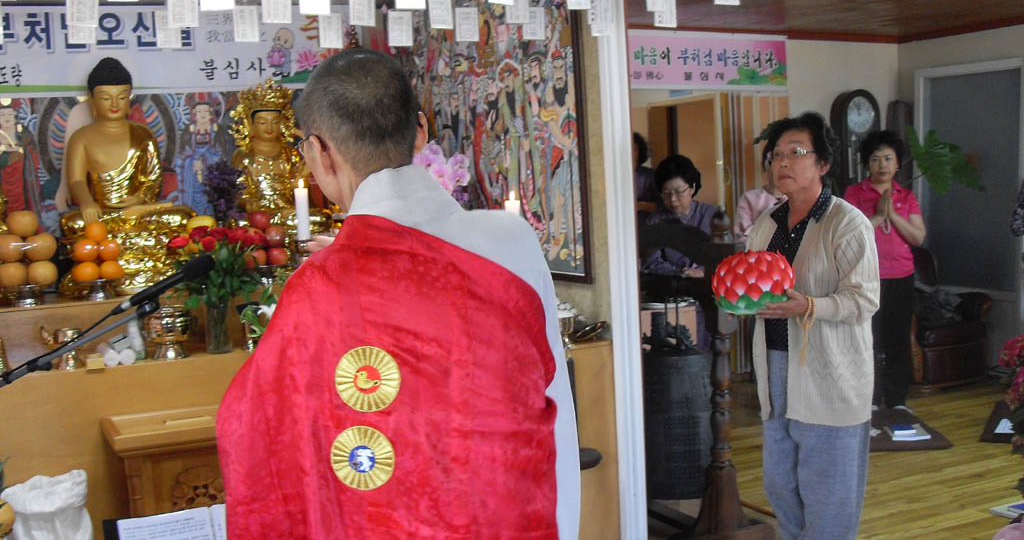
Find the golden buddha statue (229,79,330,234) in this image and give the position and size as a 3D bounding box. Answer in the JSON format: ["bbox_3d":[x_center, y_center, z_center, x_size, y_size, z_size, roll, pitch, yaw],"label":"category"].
[{"bbox_3d":[-1.048,-0.503,4.891,0.420,0.700,0.330,-5,5,-27],"label":"golden buddha statue"}]

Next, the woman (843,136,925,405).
[{"bbox_3d":[2.065,-0.011,6.077,0.470,1.570,0.340,-1,5,21],"label":"woman"}]

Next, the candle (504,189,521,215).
[{"bbox_3d":[0.007,-0.204,4.100,0.055,0.200,0.055,-2,5,0],"label":"candle"}]

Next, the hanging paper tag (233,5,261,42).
[{"bbox_3d":[-0.942,-0.873,3.882,0.091,0.126,0.006,-5,5,-27],"label":"hanging paper tag"}]

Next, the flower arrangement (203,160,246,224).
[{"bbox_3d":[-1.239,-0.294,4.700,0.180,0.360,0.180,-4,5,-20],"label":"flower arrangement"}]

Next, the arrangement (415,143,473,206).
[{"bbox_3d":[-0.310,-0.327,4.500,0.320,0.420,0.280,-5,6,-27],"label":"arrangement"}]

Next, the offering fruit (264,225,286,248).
[{"bbox_3d":[-0.952,-0.132,4.400,0.083,0.084,0.083,-4,5,-20],"label":"offering fruit"}]

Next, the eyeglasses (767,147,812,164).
[{"bbox_3d":[0.900,-0.366,3.459,0.138,0.043,0.135,1,6,41],"label":"eyeglasses"}]

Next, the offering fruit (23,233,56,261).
[{"bbox_3d":[-1.522,-0.076,3.530,0.104,0.094,0.104,-5,6,-27],"label":"offering fruit"}]

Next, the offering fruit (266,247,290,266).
[{"bbox_3d":[-0.840,-0.049,3.930,0.080,0.071,0.080,-5,6,-27],"label":"offering fruit"}]

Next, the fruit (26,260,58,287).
[{"bbox_3d":[-1.758,0.011,4.106,0.117,0.100,0.117,-5,5,-27],"label":"fruit"}]

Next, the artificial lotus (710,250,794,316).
[{"bbox_3d":[0.727,0.039,3.300,0.252,0.190,0.252,0,5,27],"label":"artificial lotus"}]

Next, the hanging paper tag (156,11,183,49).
[{"bbox_3d":[-1.025,-0.718,3.270,0.074,0.108,0.004,-4,5,-20],"label":"hanging paper tag"}]

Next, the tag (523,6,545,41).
[{"bbox_3d":[0.072,-0.817,3.630,0.074,0.108,0.004,-3,5,-8],"label":"tag"}]

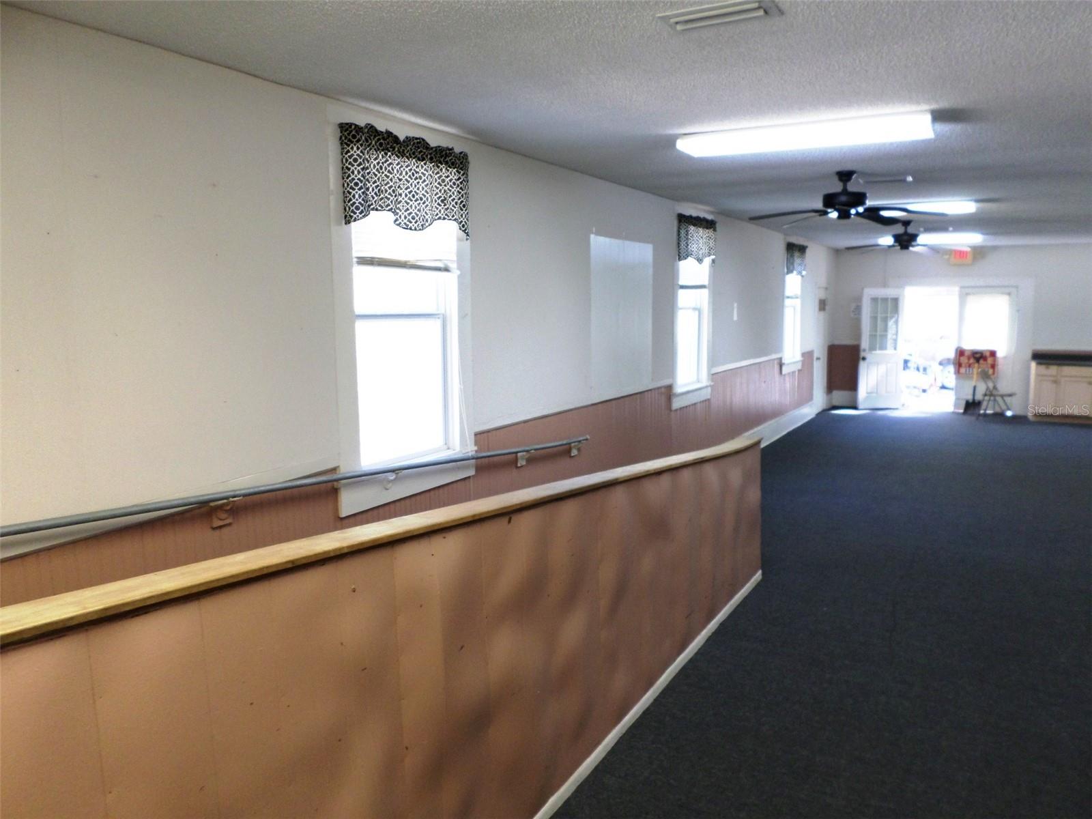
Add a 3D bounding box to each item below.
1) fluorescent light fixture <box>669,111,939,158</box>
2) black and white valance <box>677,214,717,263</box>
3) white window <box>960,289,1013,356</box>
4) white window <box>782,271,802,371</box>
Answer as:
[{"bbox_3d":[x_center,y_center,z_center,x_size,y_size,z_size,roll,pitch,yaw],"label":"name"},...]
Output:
[{"bbox_3d":[1.295,-1.386,4.017,1.220,0.072,0.300,5,9,30],"label":"fluorescent light fixture"},{"bbox_3d":[1.369,-1.538,7.254,0.080,0.400,0.980,5,9,30],"label":"black and white valance"},{"bbox_3d":[7.146,-1.419,12.779,0.716,0.995,0.060,5,9,30],"label":"white window"},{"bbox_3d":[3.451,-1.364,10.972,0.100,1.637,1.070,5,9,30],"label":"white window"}]

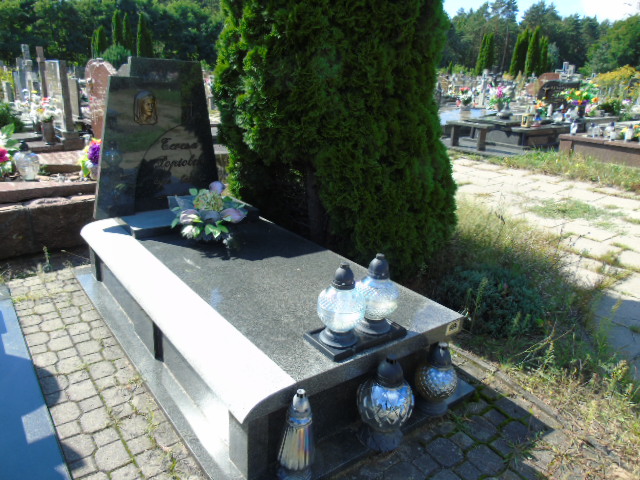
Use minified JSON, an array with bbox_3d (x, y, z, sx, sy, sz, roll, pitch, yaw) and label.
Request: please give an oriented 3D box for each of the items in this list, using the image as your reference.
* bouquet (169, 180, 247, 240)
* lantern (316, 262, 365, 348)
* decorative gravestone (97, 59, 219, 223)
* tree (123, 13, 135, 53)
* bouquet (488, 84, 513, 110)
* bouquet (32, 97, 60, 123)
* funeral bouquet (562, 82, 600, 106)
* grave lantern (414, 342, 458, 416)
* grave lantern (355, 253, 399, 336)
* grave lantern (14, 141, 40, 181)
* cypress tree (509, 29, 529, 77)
[{"bbox_3d":[-0.692,-0.177,2.867,0.440,0.270,0.400,-10,23,-36],"label":"bouquet"},{"bbox_3d":[0.078,0.226,1.665,0.173,0.301,0.173,3,18,-1],"label":"lantern"},{"bbox_3d":[-1.084,-0.687,3.115,0.886,0.995,0.090,-10,23,-36],"label":"decorative gravestone"},{"bbox_3d":[-12.430,-13.274,30.000,0.800,3.300,0.800,-10,23,-36],"label":"tree"},{"bbox_3d":[3.671,-2.898,9.400,0.460,0.520,0.440,-10,23,-36],"label":"bouquet"},{"bbox_3d":[-2.959,-1.412,5.000,0.310,0.290,0.300,-10,23,-36],"label":"bouquet"},{"bbox_3d":[5.205,-2.896,9.200,0.660,0.480,0.550,-10,23,-36],"label":"funeral bouquet"},{"bbox_3d":[0.482,0.552,1.861,0.184,0.305,0.184,-10,23,-36],"label":"grave lantern"},{"bbox_3d":[0.219,0.199,1.759,0.170,0.310,0.170,3,18,-1],"label":"grave lantern"},{"bbox_3d":[-2.174,-0.601,3.403,0.200,0.300,0.200,-10,23,-36],"label":"grave lantern"},{"bbox_3d":[13.313,-12.576,31.000,1.150,3.400,1.150,-10,23,-36],"label":"cypress tree"}]

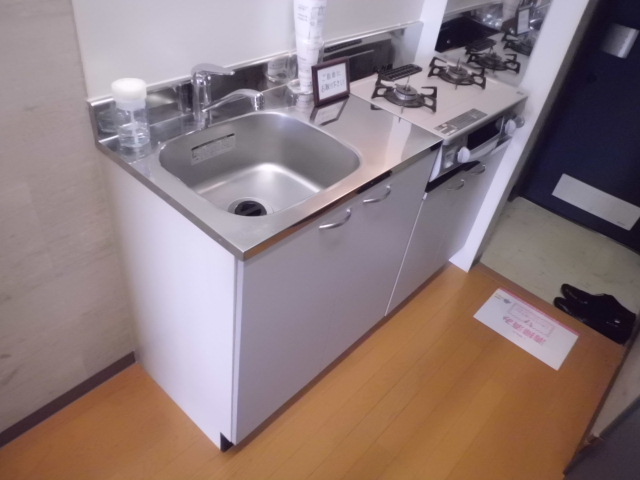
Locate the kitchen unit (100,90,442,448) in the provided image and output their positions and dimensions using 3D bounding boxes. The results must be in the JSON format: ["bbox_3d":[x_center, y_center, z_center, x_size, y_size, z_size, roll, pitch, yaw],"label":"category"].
[{"bbox_3d":[-0.135,0.070,1.457,0.485,0.832,0.711,34,46,26],"label":"kitchen unit"}]

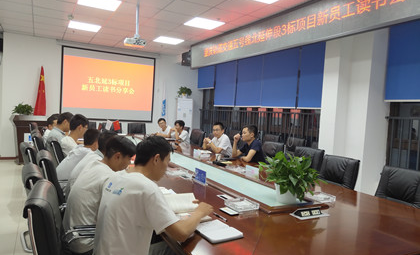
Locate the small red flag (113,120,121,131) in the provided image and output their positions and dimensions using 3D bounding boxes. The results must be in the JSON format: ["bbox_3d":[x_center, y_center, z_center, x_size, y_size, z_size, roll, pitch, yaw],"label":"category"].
[{"bbox_3d":[-1.907,-0.035,7.200,0.145,0.200,0.030,3,1,-19],"label":"small red flag"}]

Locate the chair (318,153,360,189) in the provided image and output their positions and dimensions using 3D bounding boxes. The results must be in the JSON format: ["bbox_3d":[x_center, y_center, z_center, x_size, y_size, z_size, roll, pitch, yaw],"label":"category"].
[{"bbox_3d":[0.873,0.708,3.010,0.620,0.950,0.580,3,1,-18],"label":"chair"}]

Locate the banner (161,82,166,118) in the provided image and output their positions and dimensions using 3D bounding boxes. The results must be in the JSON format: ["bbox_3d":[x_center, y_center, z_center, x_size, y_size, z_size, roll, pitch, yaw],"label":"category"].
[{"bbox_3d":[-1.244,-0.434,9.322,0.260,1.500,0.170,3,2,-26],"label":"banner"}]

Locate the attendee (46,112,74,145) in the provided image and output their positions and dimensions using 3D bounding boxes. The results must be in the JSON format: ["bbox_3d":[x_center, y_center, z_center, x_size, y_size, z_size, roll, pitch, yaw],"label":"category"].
[{"bbox_3d":[-1.599,0.452,4.044,0.700,1.240,0.500,3,2,-24],"label":"attendee"}]

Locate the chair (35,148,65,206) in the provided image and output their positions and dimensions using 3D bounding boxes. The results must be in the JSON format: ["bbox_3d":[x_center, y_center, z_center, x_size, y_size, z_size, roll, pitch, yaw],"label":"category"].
[{"bbox_3d":[-0.964,0.675,2.529,0.620,0.980,0.570,3,2,-26],"label":"chair"}]

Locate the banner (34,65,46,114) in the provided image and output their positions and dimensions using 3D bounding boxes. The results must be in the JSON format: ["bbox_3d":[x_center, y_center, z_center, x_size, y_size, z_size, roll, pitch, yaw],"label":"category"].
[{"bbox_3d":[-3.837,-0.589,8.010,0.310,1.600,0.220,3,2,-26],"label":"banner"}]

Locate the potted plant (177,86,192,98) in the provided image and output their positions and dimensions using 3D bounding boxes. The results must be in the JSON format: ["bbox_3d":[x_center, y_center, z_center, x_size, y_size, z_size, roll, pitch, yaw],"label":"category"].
[{"bbox_3d":[-0.703,-0.952,9.706,0.420,0.330,0.400,4,1,0],"label":"potted plant"}]

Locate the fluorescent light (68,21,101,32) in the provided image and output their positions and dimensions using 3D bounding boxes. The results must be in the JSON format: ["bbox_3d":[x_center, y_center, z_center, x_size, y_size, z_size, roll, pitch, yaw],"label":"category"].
[{"bbox_3d":[-2.513,-2.017,6.988,0.600,0.050,0.600,3,1,-27],"label":"fluorescent light"}]

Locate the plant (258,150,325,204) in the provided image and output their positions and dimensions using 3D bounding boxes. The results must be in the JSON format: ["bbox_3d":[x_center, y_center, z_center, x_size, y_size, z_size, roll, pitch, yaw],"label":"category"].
[{"bbox_3d":[0.535,0.328,2.330,0.420,0.350,0.400,4,2,5],"label":"plant"}]

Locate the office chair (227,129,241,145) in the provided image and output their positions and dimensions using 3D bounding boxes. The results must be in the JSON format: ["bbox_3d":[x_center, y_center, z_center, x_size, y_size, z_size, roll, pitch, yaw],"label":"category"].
[{"bbox_3d":[0.296,0.570,7.946,0.620,0.990,0.570,2,3,-41],"label":"office chair"}]

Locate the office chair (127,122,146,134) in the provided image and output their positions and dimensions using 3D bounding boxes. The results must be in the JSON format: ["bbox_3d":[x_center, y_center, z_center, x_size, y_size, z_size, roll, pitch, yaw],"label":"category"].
[{"bbox_3d":[-1.604,0.430,7.913,0.570,0.990,0.610,3,1,-23],"label":"office chair"}]

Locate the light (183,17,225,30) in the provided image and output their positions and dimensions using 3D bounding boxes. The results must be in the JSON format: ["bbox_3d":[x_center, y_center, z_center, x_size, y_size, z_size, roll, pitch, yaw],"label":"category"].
[{"bbox_3d":[-0.090,-1.852,6.196,0.600,0.050,0.600,3,1,-27],"label":"light"}]

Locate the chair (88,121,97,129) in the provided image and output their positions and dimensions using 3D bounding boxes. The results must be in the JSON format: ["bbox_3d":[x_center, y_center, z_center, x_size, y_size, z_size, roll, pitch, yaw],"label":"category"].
[{"bbox_3d":[-2.582,0.385,7.412,0.570,0.980,0.610,3,1,-23],"label":"chair"}]

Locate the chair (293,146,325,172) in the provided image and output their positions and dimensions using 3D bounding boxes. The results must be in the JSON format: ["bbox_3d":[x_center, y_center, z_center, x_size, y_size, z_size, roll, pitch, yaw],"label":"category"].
[{"bbox_3d":[0.887,0.739,4.061,0.620,0.990,0.570,2,2,-36],"label":"chair"}]

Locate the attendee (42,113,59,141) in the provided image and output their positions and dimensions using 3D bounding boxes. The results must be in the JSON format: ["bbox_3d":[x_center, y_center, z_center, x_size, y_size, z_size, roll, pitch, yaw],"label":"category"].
[{"bbox_3d":[-2.152,0.366,5.215,0.750,1.170,0.500,3,1,-23],"label":"attendee"}]

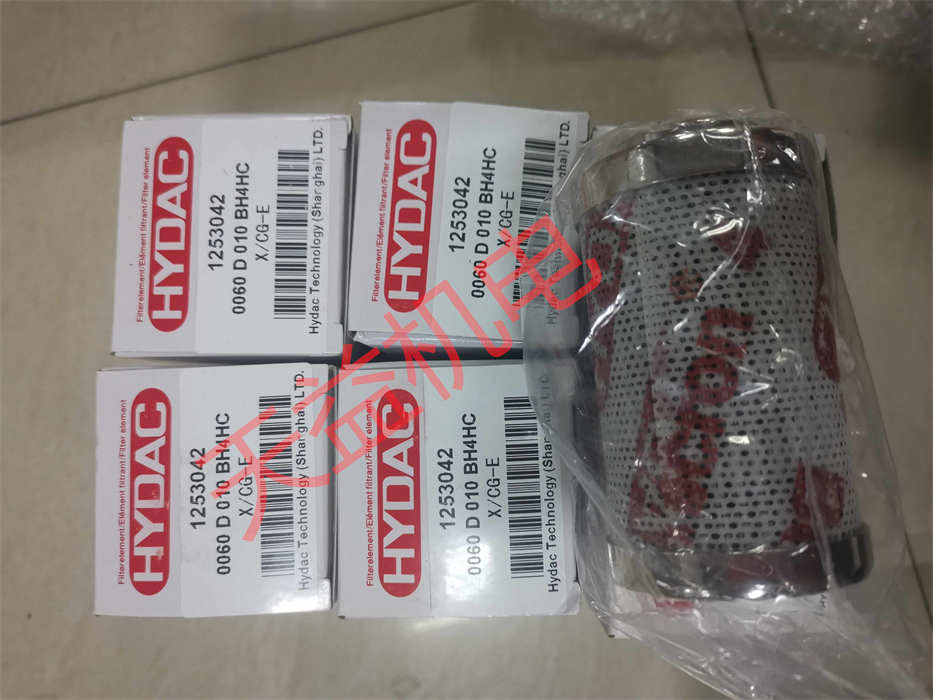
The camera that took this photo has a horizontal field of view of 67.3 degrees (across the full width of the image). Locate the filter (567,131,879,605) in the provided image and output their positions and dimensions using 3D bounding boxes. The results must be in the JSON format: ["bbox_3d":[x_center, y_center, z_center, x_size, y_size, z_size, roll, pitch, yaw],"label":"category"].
[{"bbox_3d":[0.052,0.003,0.150,0.048,0.048,0.087,-5,83,0],"label":"filter"}]

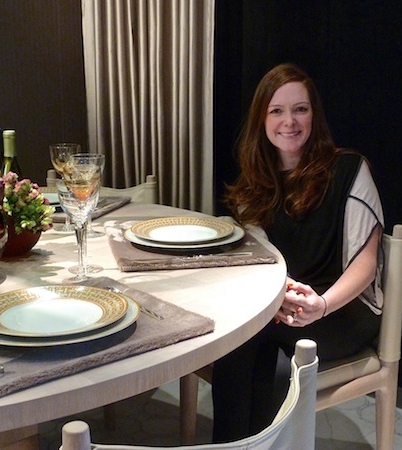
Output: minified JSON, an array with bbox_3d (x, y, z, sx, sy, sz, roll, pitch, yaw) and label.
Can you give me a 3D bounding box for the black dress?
[{"bbox_3d":[0.219,0.216,1.958,0.460,0.820,0.560,11,17,40],"label":"black dress"}]

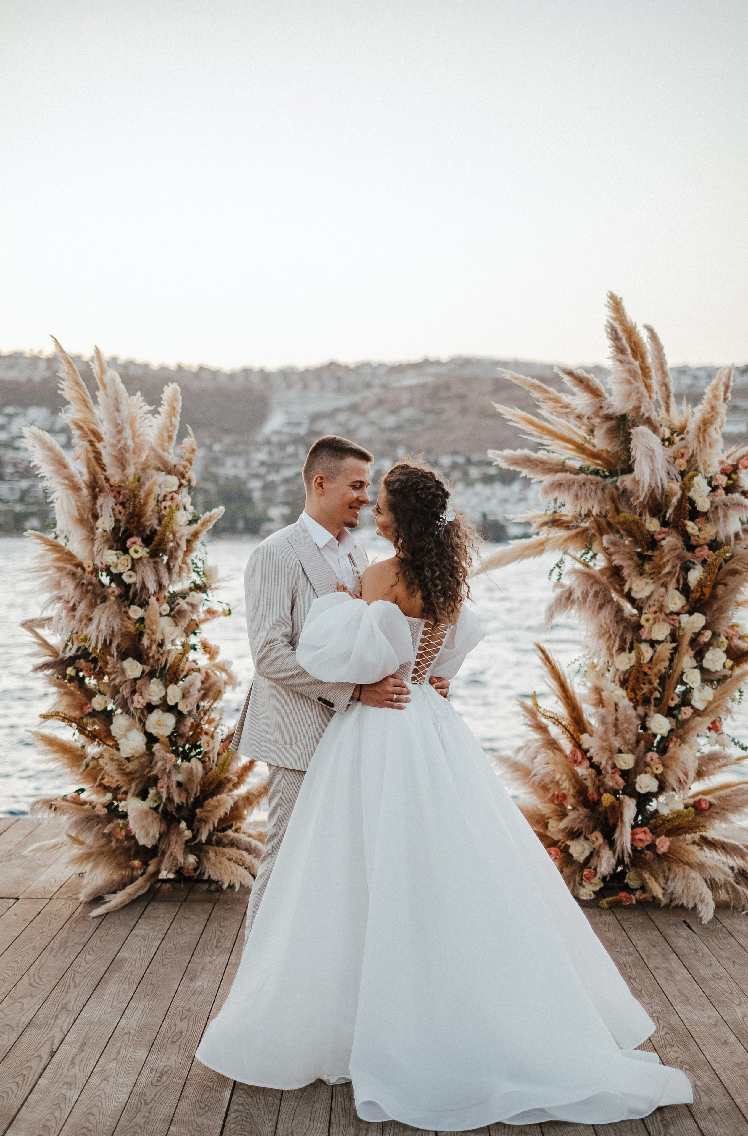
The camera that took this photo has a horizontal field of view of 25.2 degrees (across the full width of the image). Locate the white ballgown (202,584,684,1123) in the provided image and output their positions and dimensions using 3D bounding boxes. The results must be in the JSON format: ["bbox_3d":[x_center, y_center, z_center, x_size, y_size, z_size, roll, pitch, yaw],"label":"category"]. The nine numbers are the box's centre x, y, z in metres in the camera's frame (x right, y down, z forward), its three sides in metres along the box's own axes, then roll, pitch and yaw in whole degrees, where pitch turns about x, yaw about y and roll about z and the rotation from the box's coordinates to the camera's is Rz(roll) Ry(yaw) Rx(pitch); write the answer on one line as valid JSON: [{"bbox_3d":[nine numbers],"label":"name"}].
[{"bbox_3d":[0.280,0.737,4.764,1.200,1.350,1.250,-1,1,-40],"label":"white ballgown"}]

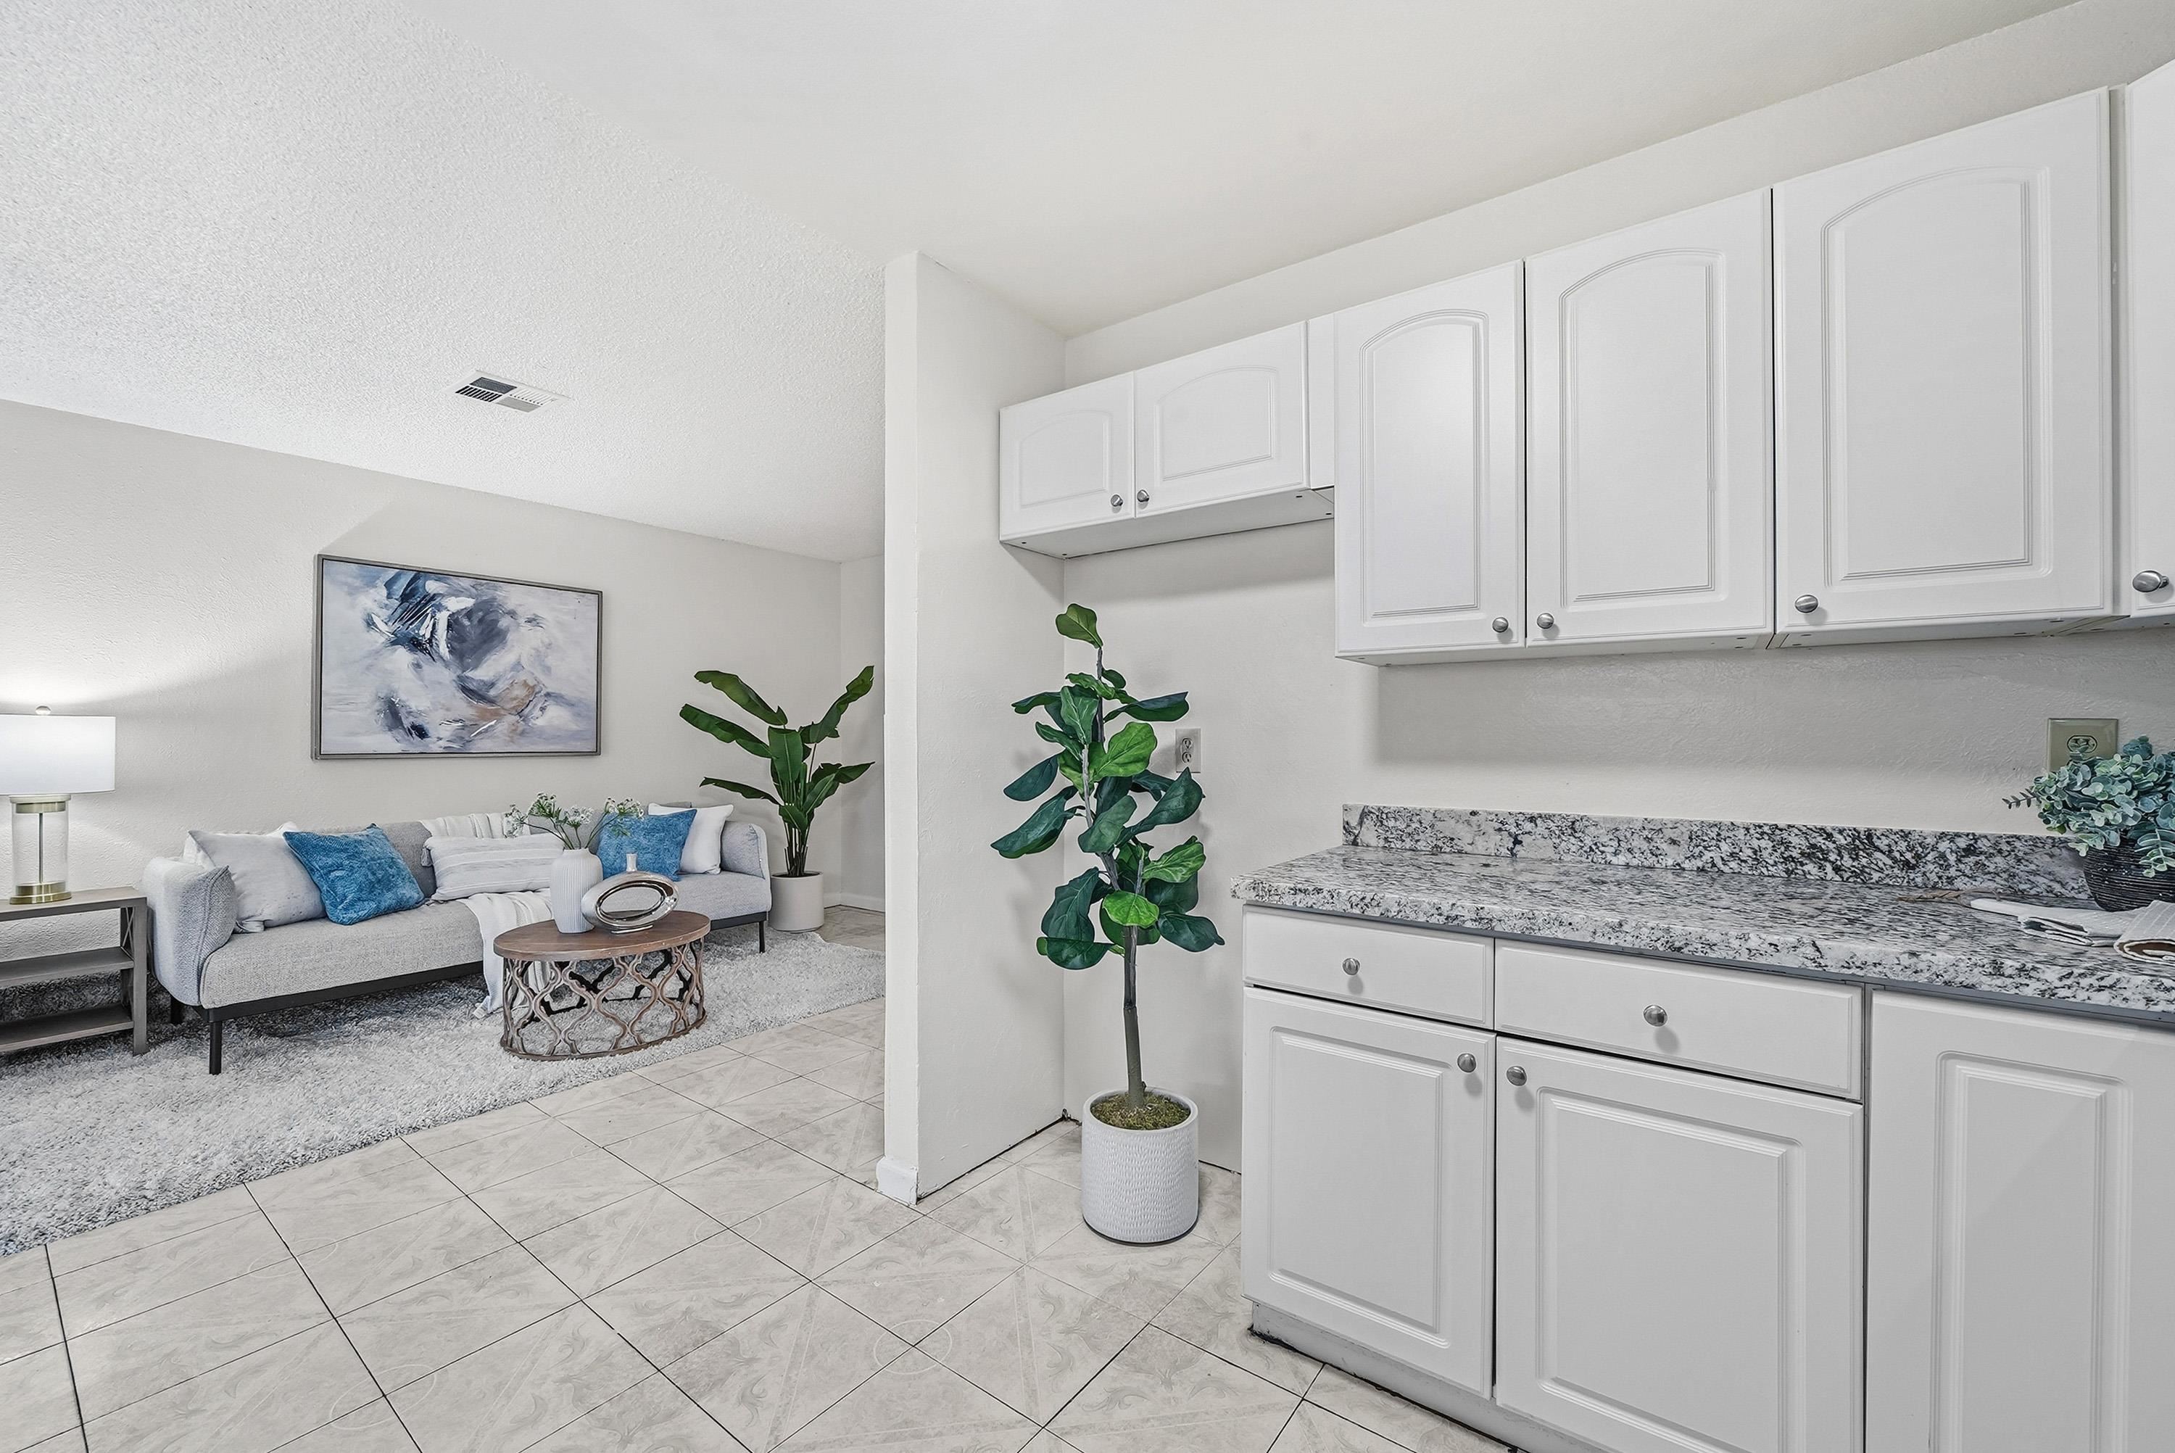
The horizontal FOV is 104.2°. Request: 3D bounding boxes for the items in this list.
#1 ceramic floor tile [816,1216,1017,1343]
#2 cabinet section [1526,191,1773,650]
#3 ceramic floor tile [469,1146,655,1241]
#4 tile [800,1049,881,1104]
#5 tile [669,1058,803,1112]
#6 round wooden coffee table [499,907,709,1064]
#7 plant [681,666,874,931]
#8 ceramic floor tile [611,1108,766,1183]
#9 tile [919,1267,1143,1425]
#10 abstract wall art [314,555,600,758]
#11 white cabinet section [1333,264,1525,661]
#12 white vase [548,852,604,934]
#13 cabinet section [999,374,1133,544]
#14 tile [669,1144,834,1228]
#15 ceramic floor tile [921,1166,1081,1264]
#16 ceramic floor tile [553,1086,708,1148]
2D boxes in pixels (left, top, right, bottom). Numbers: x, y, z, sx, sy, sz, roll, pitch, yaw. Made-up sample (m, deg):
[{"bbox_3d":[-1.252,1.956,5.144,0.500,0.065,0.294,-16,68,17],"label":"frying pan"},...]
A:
[{"bbox_3d":[-0.373,1.225,1.890,0.331,0.010,0.331,0,-1,37],"label":"ceramic floor tile"},{"bbox_3d":[1.087,-0.525,1.647,0.371,0.750,0.312,0,0,36],"label":"cabinet section"},{"bbox_3d":[-1.364,1.220,2.210,0.330,0.010,0.330,0,0,37],"label":"ceramic floor tile"},{"bbox_3d":[-0.767,1.227,2.969,0.330,0.010,0.330,0,0,37],"label":"tile"},{"bbox_3d":[-1.219,1.222,2.902,0.325,0.010,0.325,0,-1,37],"label":"tile"},{"bbox_3d":[-1.906,1.009,3.373,0.750,0.395,0.750,0,-1,0],"label":"round wooden coffee table"},{"bbox_3d":[-1.885,0.442,5.267,0.780,1.620,1.020,0,-1,37],"label":"plant"},{"bbox_3d":[-1.173,1.229,2.486,0.331,0.010,0.331,0,-1,37],"label":"ceramic floor tile"},{"bbox_3d":[-0.106,1.204,1.667,0.325,0.010,0.325,0,-1,37],"label":"tile"},{"bbox_3d":[-3.112,-0.303,4.304,0.045,0.930,1.220,-1,-2,40],"label":"abstract wall art"},{"bbox_3d":[0.784,-0.525,1.867,0.373,0.748,0.312,0,0,36],"label":"white cabinet section"},{"bbox_3d":[-2.030,0.655,3.370,0.177,0.315,0.177,0,0,37],"label":"white vase"},{"bbox_3d":[0.021,-0.722,2.430,0.462,0.378,0.300,0,0,36],"label":"cabinet section"},{"bbox_3d":[-0.890,1.211,2.251,0.325,0.010,0.325,0,-1,37],"label":"tile"},{"bbox_3d":[-0.175,1.228,2.155,0.331,0.010,0.331,0,-1,37],"label":"ceramic floor tile"},{"bbox_3d":[-1.427,1.223,2.658,0.330,0.010,0.330,0,0,37],"label":"ceramic floor tile"}]

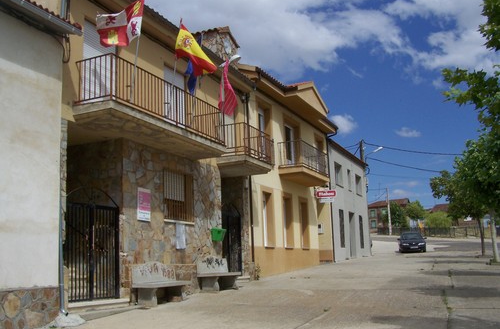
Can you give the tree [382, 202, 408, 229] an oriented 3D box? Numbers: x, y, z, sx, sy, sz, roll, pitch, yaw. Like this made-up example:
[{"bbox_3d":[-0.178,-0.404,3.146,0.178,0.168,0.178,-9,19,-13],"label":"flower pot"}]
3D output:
[{"bbox_3d":[22.305,8.210,84.000,3.900,5.000,4.000,-7,-12,24],"label":"tree"}]

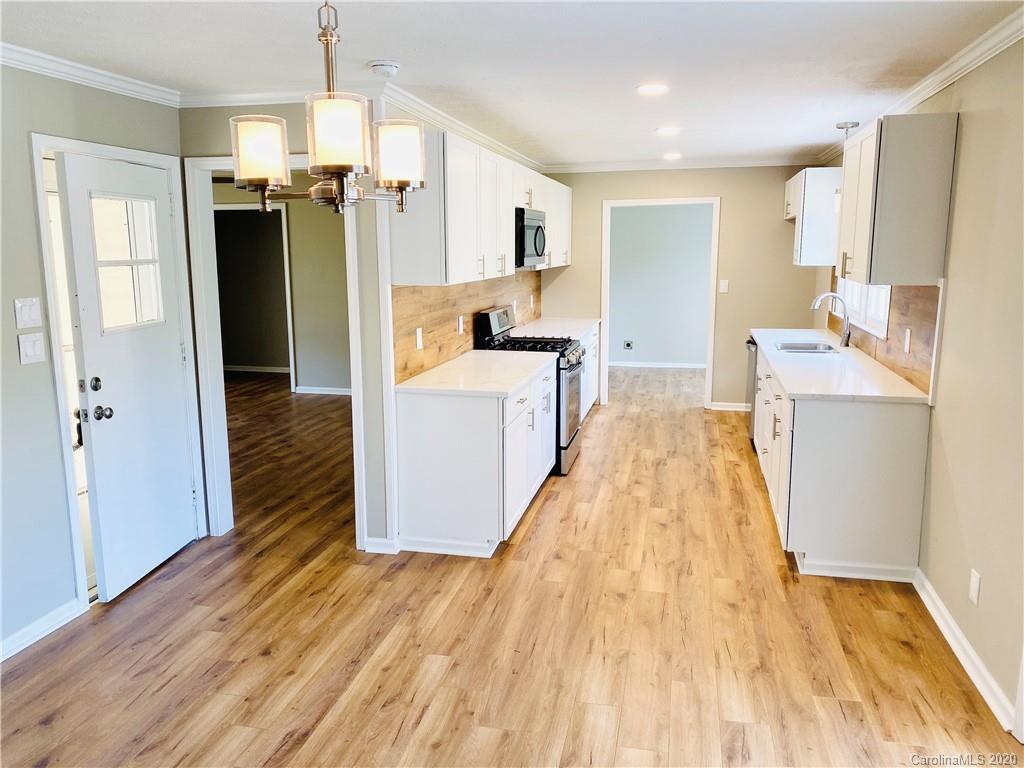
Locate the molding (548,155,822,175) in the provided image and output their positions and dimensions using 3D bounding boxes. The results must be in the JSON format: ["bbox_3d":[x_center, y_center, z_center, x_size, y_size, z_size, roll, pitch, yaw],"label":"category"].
[{"bbox_3d":[1.602,-2.133,7.482,2.640,0.069,0.067,2,10,13],"label":"molding"}]

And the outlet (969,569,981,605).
[{"bbox_3d":[1.777,0.776,2.944,0.008,0.121,0.077,2,10,13],"label":"outlet"}]

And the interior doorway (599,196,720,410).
[{"bbox_3d":[1.475,-0.792,7.739,1.127,2.075,0.130,2,10,14],"label":"interior doorway"}]

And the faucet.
[{"bbox_3d":[2.254,-0.456,5.431,0.265,0.383,0.070,2,10,14],"label":"faucet"}]

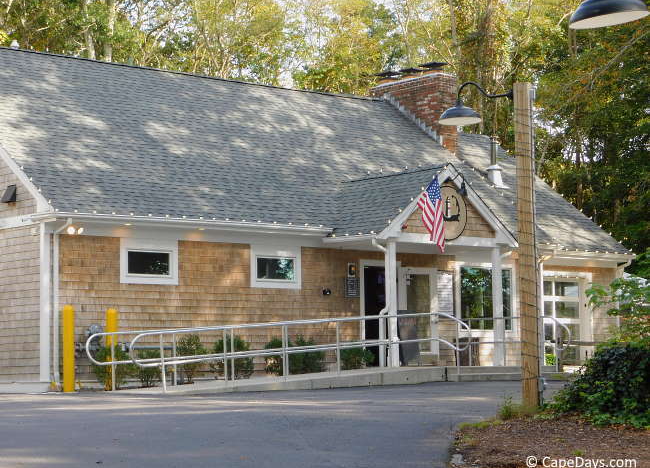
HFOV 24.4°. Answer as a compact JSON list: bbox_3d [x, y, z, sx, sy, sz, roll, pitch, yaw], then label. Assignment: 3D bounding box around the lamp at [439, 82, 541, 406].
[{"bbox_3d":[1.597,0.082,14.631,0.921,3.114,0.410,-2,-5,18],"label":"lamp"}]

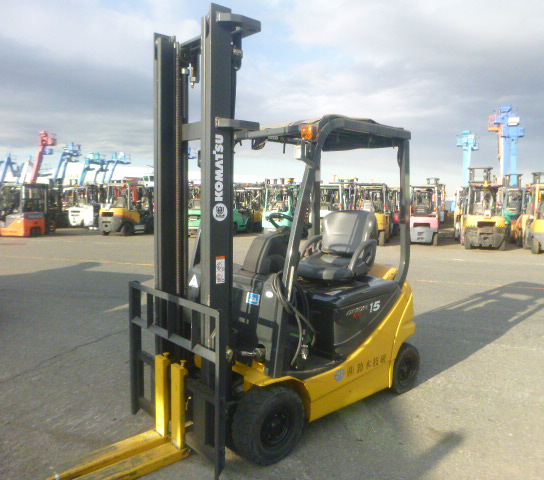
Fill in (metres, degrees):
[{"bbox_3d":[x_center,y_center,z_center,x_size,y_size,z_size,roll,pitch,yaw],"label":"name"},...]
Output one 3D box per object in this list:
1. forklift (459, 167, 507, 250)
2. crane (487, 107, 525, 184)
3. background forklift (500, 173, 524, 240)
[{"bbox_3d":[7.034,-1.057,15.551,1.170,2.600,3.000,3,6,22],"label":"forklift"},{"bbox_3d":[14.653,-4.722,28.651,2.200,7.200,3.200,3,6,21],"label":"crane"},{"bbox_3d":[10.272,-1.425,19.904,1.120,2.650,2.750,3,5,23],"label":"background forklift"}]

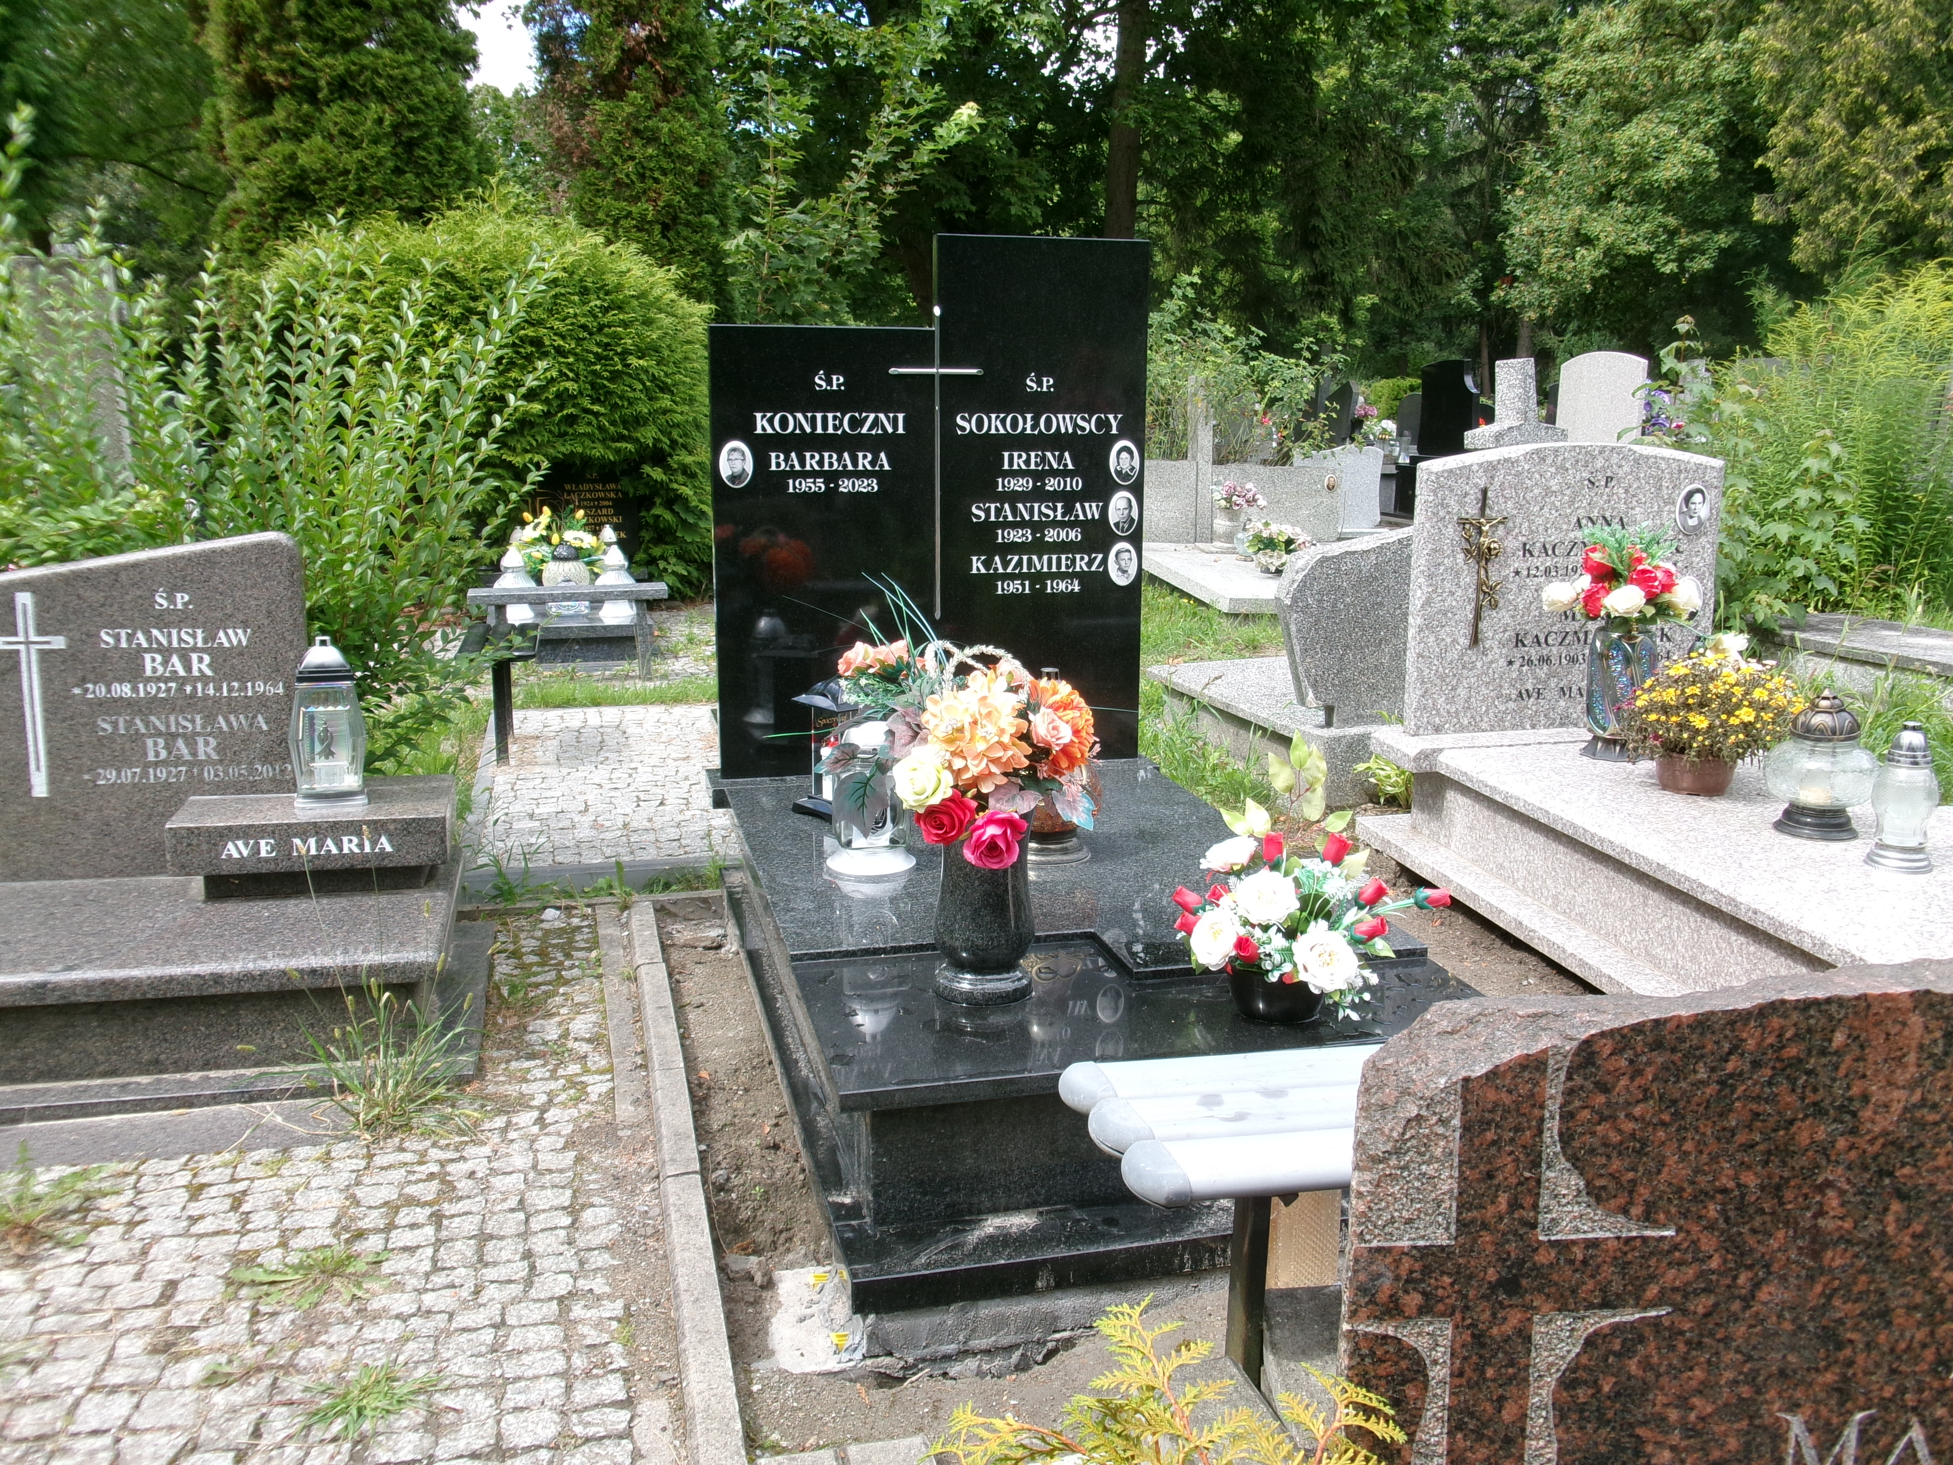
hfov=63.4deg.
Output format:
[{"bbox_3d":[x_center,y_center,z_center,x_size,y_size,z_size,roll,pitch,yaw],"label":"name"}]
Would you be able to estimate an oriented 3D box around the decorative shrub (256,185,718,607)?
[{"bbox_3d":[-3.467,-2.349,11.235,3.371,2.803,2.889,-2,12,-14],"label":"decorative shrub"}]

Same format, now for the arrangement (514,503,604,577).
[{"bbox_3d":[-2.402,-1.067,9.095,0.500,0.470,0.400,-2,12,-14],"label":"arrangement"}]

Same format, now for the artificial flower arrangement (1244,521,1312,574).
[{"bbox_3d":[1.878,-1.155,9.844,0.420,0.340,0.370,-2,12,-14],"label":"artificial flower arrangement"}]

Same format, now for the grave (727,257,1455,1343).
[{"bbox_3d":[0.109,-0.190,3.079,1.130,1.660,1.921,-2,12,-14],"label":"grave"}]

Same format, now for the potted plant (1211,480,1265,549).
[{"bbox_3d":[1.813,-1.502,10.914,0.370,0.480,0.340,-2,12,-14],"label":"potted plant"}]

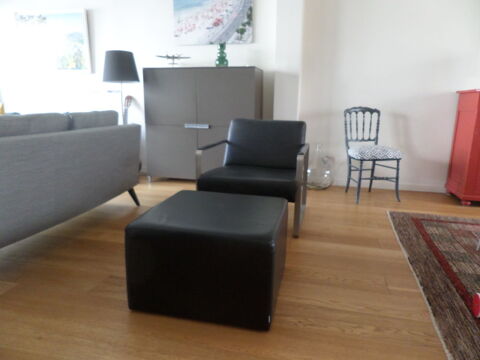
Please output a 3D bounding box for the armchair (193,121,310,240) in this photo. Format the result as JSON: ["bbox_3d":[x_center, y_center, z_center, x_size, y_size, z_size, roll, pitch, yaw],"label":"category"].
[{"bbox_3d":[0.140,-0.074,2.603,0.714,0.769,0.735,4,12,13],"label":"armchair"}]

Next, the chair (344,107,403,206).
[{"bbox_3d":[1.298,-0.260,3.270,0.462,0.886,0.443,-1,12,-11],"label":"chair"}]

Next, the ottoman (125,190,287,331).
[{"bbox_3d":[-0.109,0.332,1.597,0.608,0.389,0.566,4,12,13],"label":"ottoman"}]

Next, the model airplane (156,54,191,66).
[{"bbox_3d":[-0.729,-1.293,3.659,0.408,0.158,0.265,-1,12,-10],"label":"model airplane"}]

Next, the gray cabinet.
[{"bbox_3d":[-0.404,-0.581,3.751,1.233,1.264,0.389,4,12,14],"label":"gray cabinet"}]

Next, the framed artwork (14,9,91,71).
[{"bbox_3d":[-2.470,-1.780,4.327,1.172,0.729,0.034,4,12,14],"label":"framed artwork"}]

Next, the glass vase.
[{"bbox_3d":[0.905,-0.150,3.701,0.295,0.479,0.295,1,12,0],"label":"glass vase"}]

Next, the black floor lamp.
[{"bbox_3d":[-1.307,-0.693,3.768,0.393,1.450,0.393,1,12,0],"label":"black floor lamp"}]

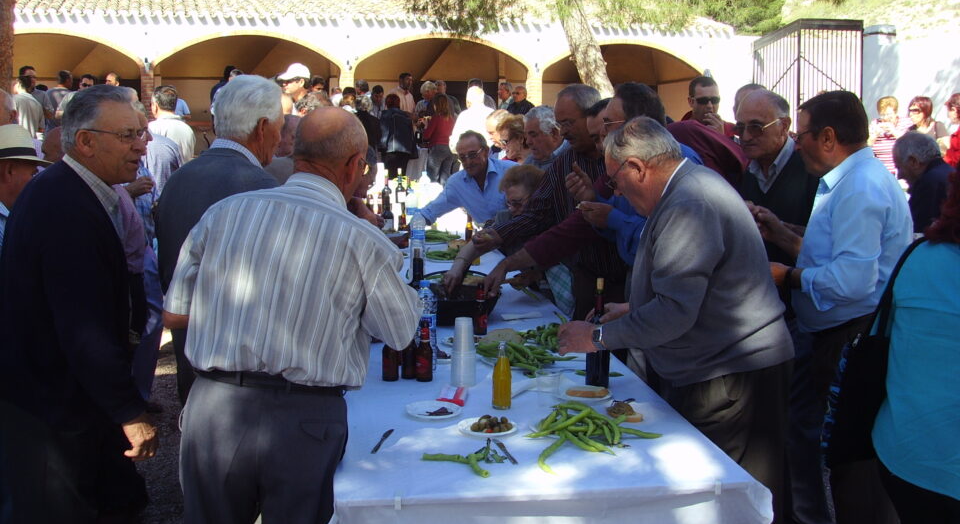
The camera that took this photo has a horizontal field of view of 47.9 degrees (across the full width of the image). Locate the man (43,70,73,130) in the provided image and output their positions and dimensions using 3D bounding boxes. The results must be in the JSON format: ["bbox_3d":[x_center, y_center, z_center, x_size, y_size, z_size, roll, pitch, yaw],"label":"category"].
[{"bbox_3d":[-5.218,-1.517,13.501,0.520,1.720,0.360,4,10,24],"label":"man"}]

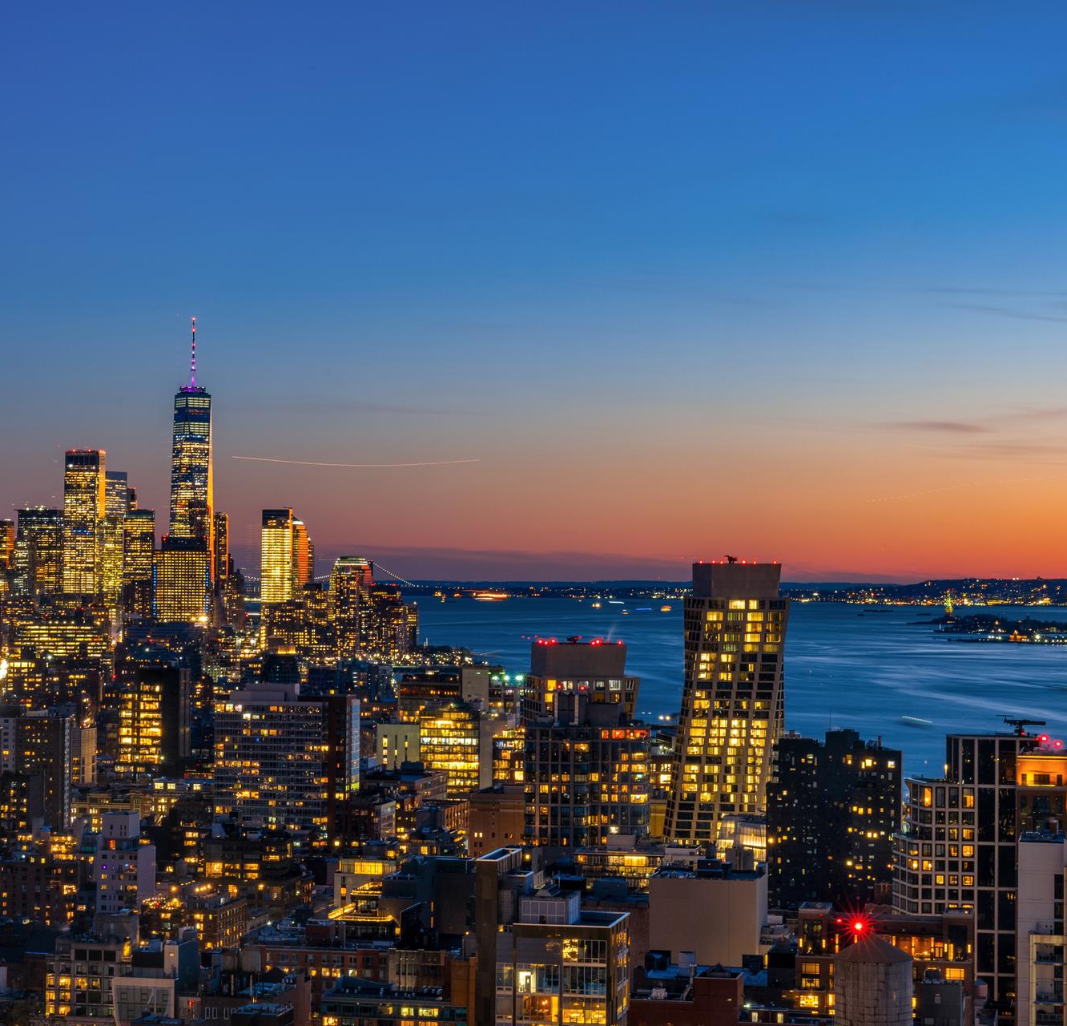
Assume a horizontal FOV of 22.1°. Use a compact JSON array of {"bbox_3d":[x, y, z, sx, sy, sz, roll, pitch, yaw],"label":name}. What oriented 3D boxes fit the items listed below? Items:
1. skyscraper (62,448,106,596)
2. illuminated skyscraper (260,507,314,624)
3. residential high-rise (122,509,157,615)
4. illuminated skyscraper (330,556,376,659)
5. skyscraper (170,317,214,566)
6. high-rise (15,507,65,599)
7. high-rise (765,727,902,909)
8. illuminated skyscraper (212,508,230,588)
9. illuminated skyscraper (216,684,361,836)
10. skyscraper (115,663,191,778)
[{"bbox_3d":[-767.750,57.010,4677.220,62.000,329.000,52.000,0,-1,10],"label":"skyscraper"},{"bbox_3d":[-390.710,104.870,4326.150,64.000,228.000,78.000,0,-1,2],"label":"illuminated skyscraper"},{"bbox_3d":[-639.020,104.660,4432.980,49.000,227.000,58.000,0,-1,0],"label":"residential high-rise"},{"bbox_3d":[-286.960,141.110,4338.480,60.000,150.000,52.000,0,-1,5],"label":"illuminated skyscraper"},{"bbox_3d":[-560.320,-50.290,4497.210,62.000,541.000,62.000,0,-1,10],"label":"skyscraper"},{"bbox_3d":[-862.380,107.790,4791.840,73.000,227.000,48.000,0,-1,10],"label":"high-rise"},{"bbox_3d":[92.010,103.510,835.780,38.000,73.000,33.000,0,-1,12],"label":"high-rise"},{"bbox_3d":[-583.870,116.850,5089.690,35.000,237.000,35.000,0,-1,-2],"label":"illuminated skyscraper"},{"bbox_3d":[-101.910,111.840,1126.150,53.000,82.990,32.000,0,-1,12],"label":"illuminated skyscraper"},{"bbox_3d":[-181.190,114.600,1301.160,25.000,83.830,36.000,0,-1,12],"label":"skyscraper"}]

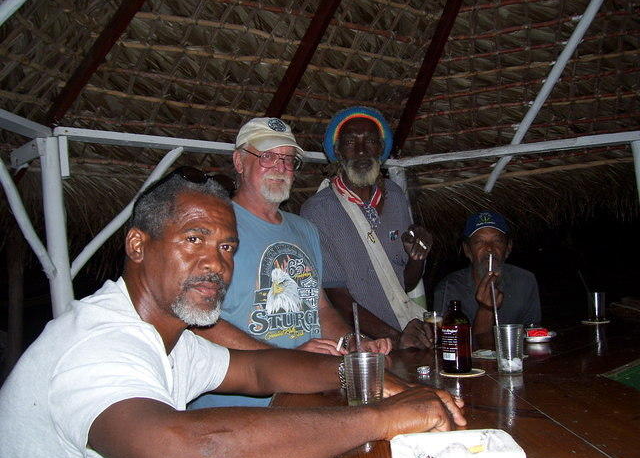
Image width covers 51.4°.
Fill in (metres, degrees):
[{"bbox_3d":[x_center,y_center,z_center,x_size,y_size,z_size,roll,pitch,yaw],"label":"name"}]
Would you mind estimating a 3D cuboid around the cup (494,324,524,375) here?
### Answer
[{"bbox_3d":[0.418,0.264,1.465,0.066,0.106,0.066,0,-1,16],"label":"cup"}]

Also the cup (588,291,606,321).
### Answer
[{"bbox_3d":[0.980,0.275,2.355,0.063,0.102,0.063,0,-1,22],"label":"cup"}]

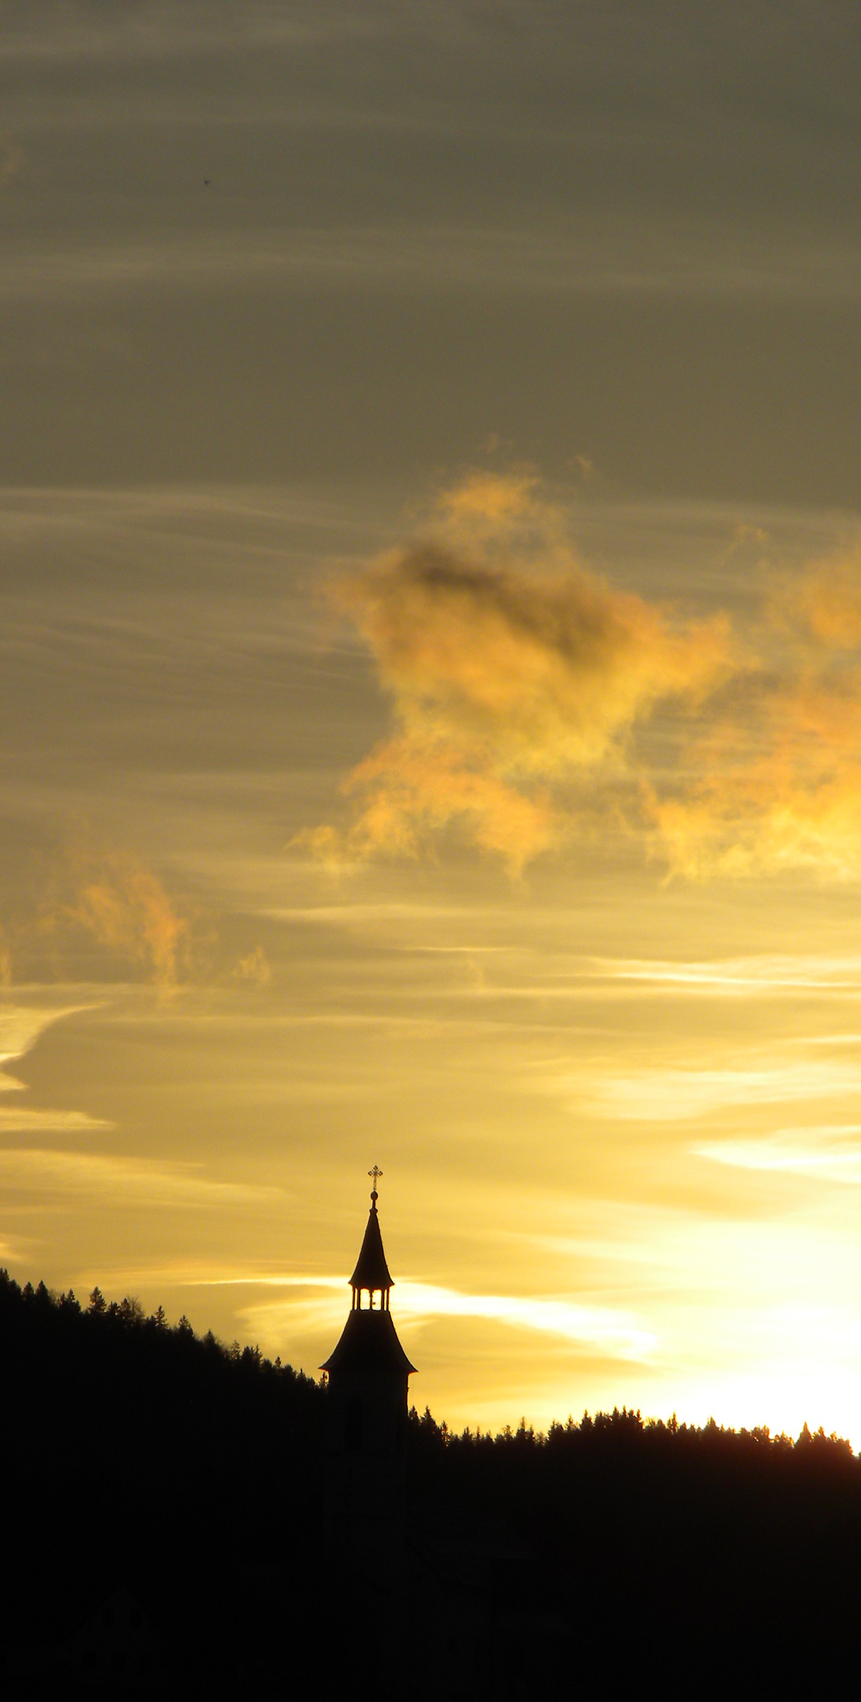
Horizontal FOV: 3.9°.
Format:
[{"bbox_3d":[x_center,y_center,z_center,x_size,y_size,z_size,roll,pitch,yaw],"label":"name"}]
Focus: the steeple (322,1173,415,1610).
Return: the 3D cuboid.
[{"bbox_3d":[-4.176,36.225,865.269,6.200,29.600,6.200,0,-6,18],"label":"steeple"}]

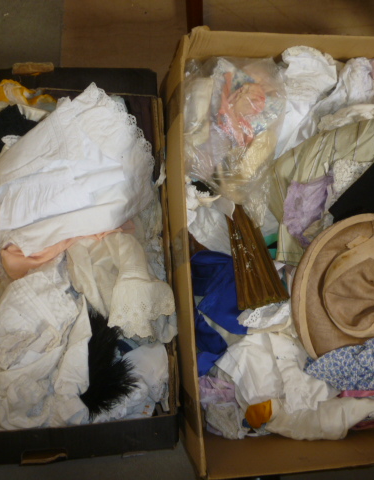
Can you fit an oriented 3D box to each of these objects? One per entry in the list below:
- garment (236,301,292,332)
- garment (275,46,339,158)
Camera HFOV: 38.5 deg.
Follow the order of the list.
[{"bbox_3d":[0.134,0.131,0.915,0.094,0.030,0.057,-7,83,-7],"label":"garment"},{"bbox_3d":[0.216,-0.251,0.978,0.082,0.050,0.185,18,81,-3],"label":"garment"}]

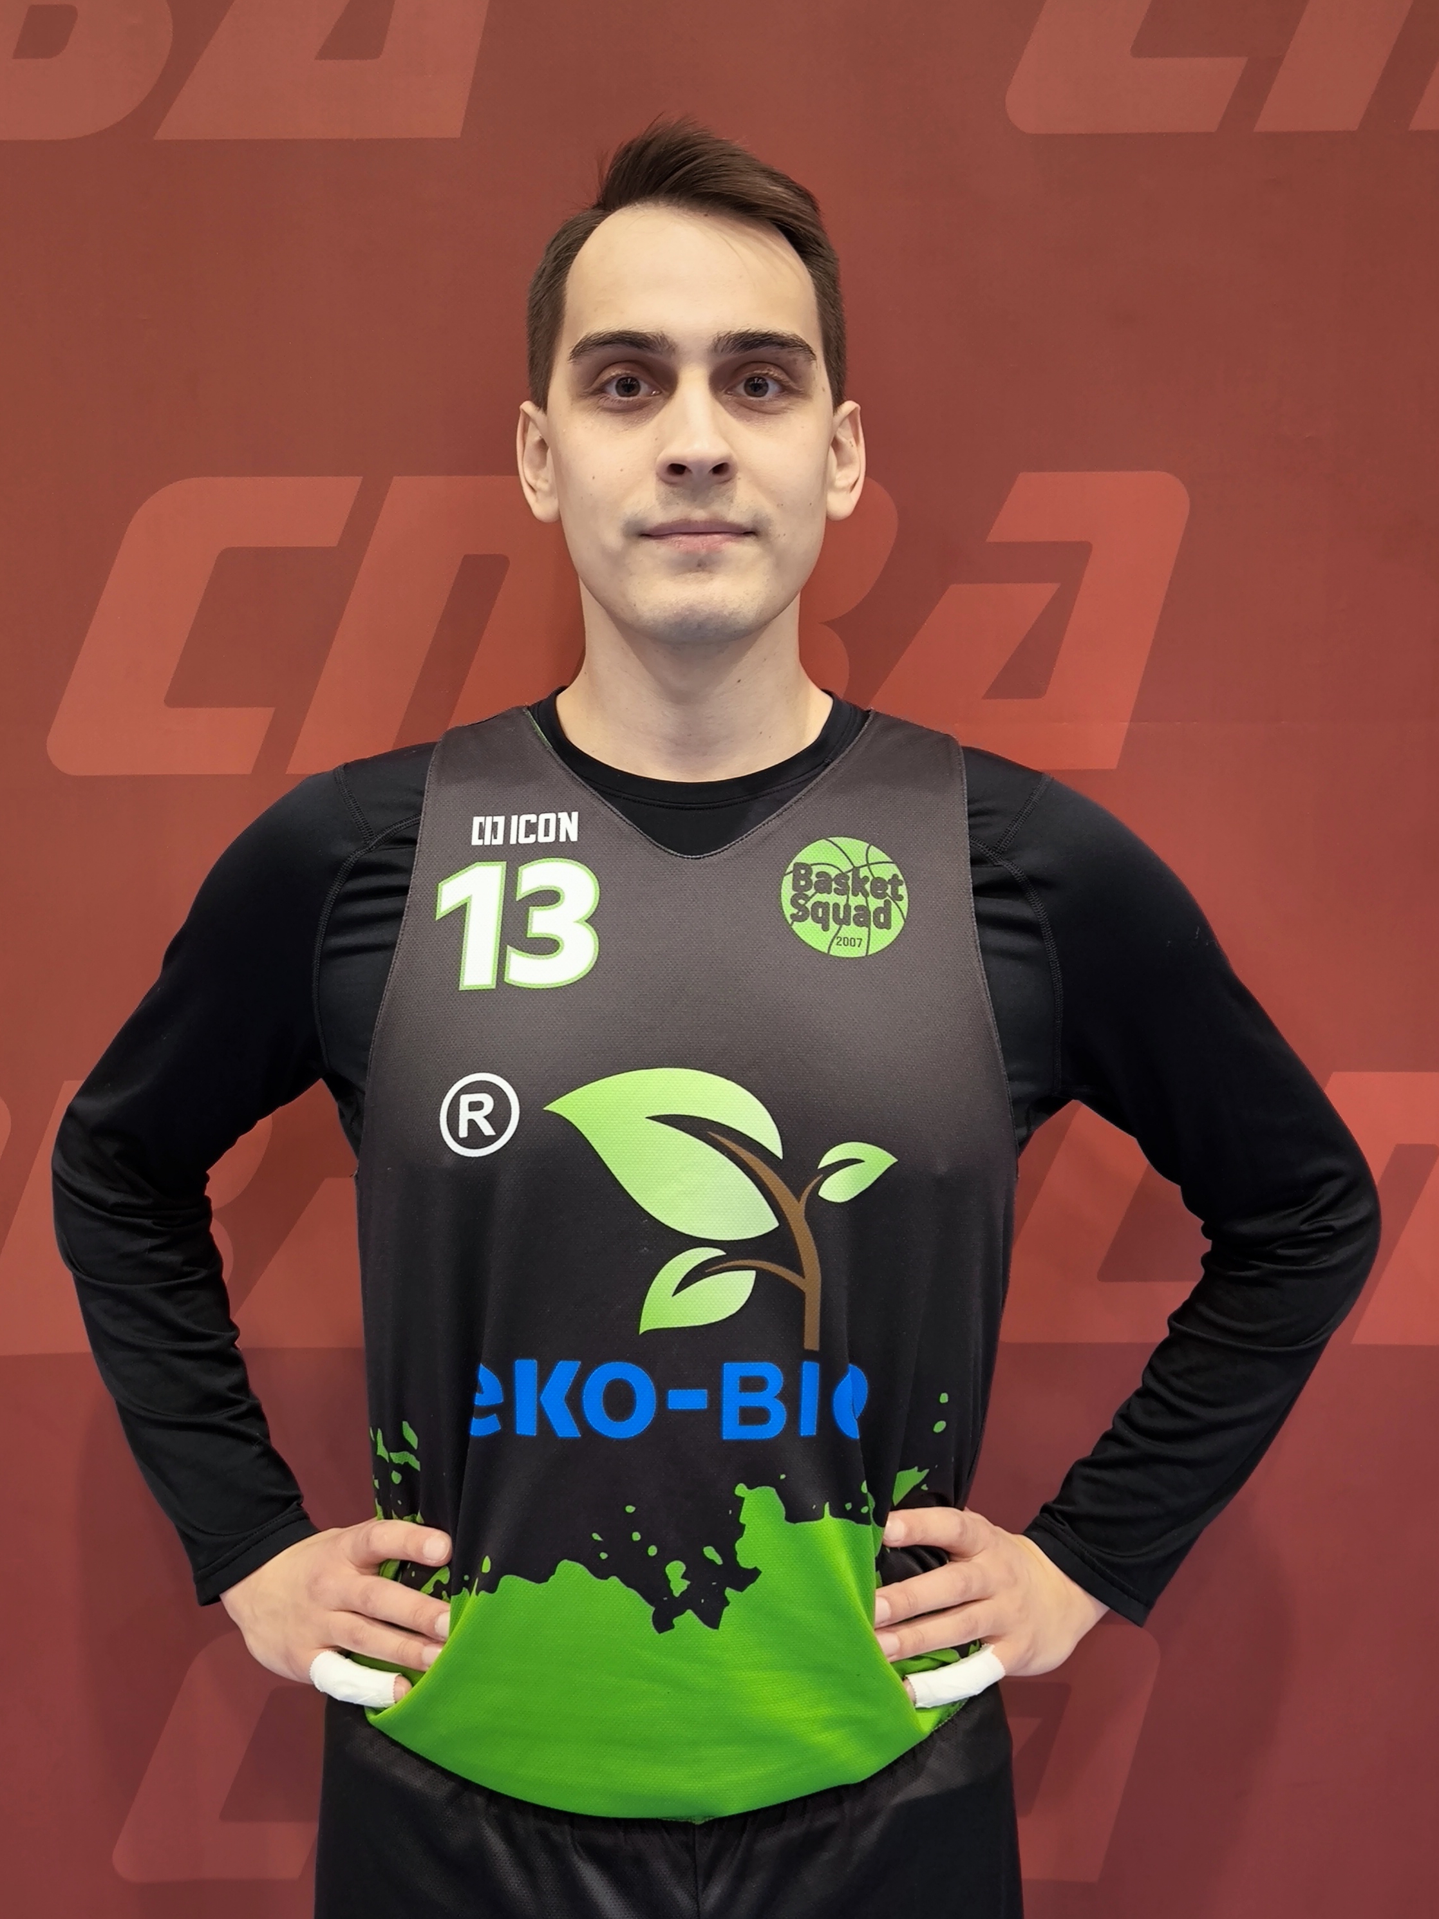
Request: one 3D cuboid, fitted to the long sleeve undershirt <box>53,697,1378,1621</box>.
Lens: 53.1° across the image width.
[{"bbox_3d":[-0.002,0.155,0.888,0.860,0.640,0.280,0,6,0],"label":"long sleeve undershirt"}]

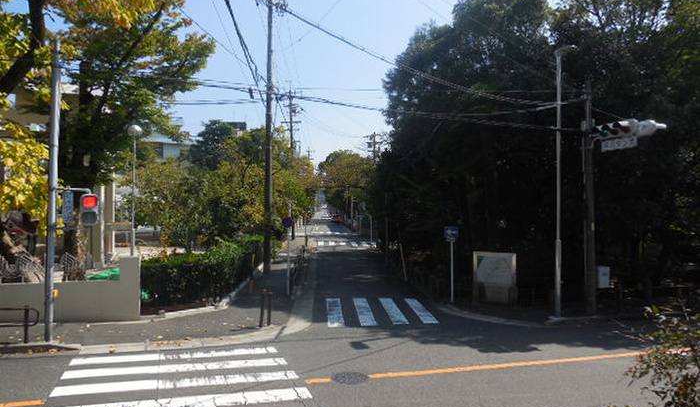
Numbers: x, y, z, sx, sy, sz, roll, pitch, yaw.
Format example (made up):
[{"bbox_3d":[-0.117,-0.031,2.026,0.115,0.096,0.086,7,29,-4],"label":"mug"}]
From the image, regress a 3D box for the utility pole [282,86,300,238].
[{"bbox_3d":[-5.158,-3.479,45.032,1.650,13.370,0.600,1,0,-3],"label":"utility pole"}]

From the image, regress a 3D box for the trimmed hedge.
[{"bbox_3d":[-5.302,2.445,20.150,2.300,1.400,10.800,1,0,-4],"label":"trimmed hedge"}]

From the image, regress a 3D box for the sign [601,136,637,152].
[{"bbox_3d":[7.227,-1.588,13.559,0.050,0.310,1.160,1,0,-18],"label":"sign"}]

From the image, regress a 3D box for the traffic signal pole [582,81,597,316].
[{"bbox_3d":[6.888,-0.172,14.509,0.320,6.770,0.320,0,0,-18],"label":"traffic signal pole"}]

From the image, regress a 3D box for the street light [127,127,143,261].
[{"bbox_3d":[-6.626,0.277,15.488,0.440,5.370,0.440,1,0,-23],"label":"street light"}]

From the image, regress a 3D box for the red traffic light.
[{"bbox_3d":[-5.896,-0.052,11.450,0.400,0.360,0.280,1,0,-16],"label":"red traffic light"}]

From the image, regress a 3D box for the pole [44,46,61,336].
[{"bbox_3d":[-6.634,-0.273,11.282,0.190,6.730,0.190,2,0,-14],"label":"pole"}]

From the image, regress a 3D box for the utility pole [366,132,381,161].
[{"bbox_3d":[2.955,-2.665,60.973,1.700,12.050,0.600,1,0,-3],"label":"utility pole"}]

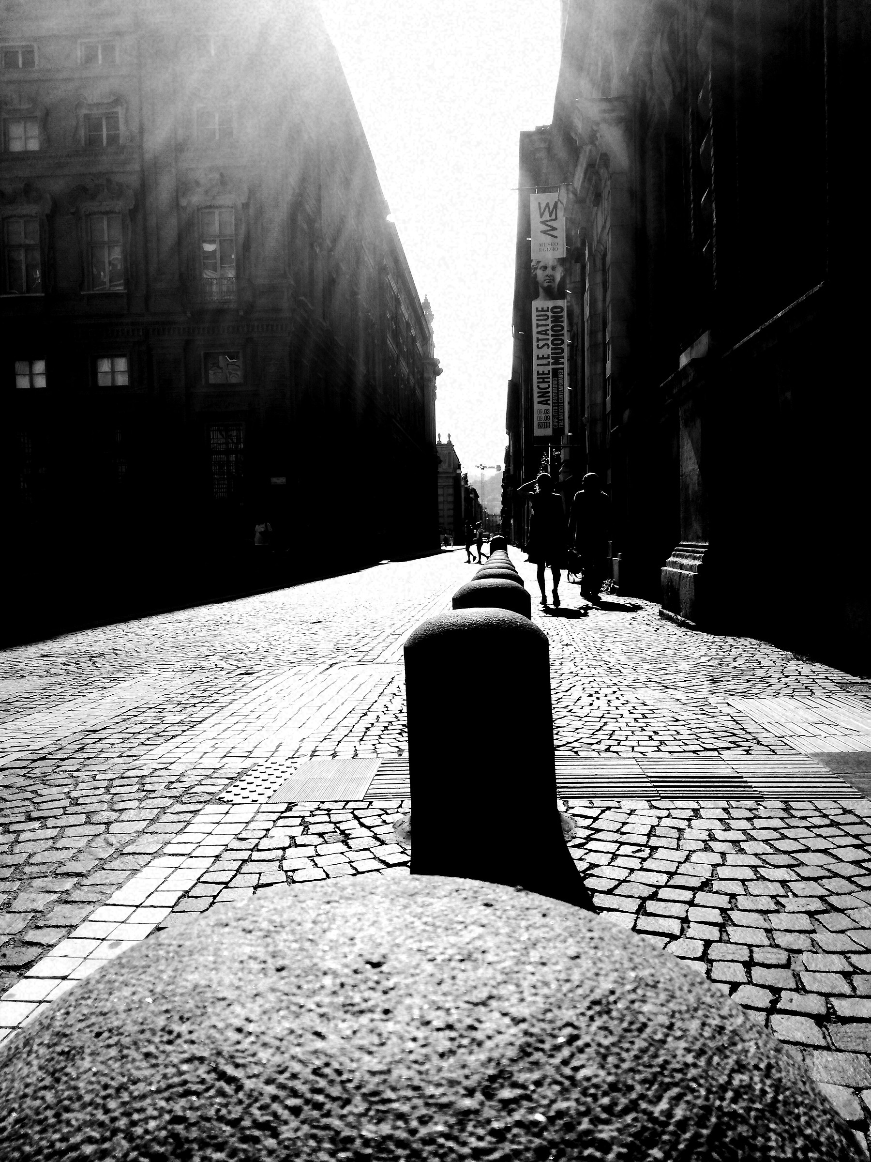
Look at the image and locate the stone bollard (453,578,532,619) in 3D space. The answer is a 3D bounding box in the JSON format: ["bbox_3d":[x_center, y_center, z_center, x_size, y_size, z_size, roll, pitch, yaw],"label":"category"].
[{"bbox_3d":[0.296,0.289,4.660,0.410,0.605,0.410,-1,2,4],"label":"stone bollard"}]

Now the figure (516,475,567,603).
[{"bbox_3d":[1.322,-0.512,11.300,0.590,1.670,0.430,-1,2,4],"label":"figure"}]

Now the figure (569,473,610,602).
[{"bbox_3d":[2.020,-0.572,11.900,0.540,1.690,0.420,-1,2,4],"label":"figure"}]

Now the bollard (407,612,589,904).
[{"bbox_3d":[0.125,0.379,2.540,0.410,0.605,0.410,-1,2,4],"label":"bollard"}]

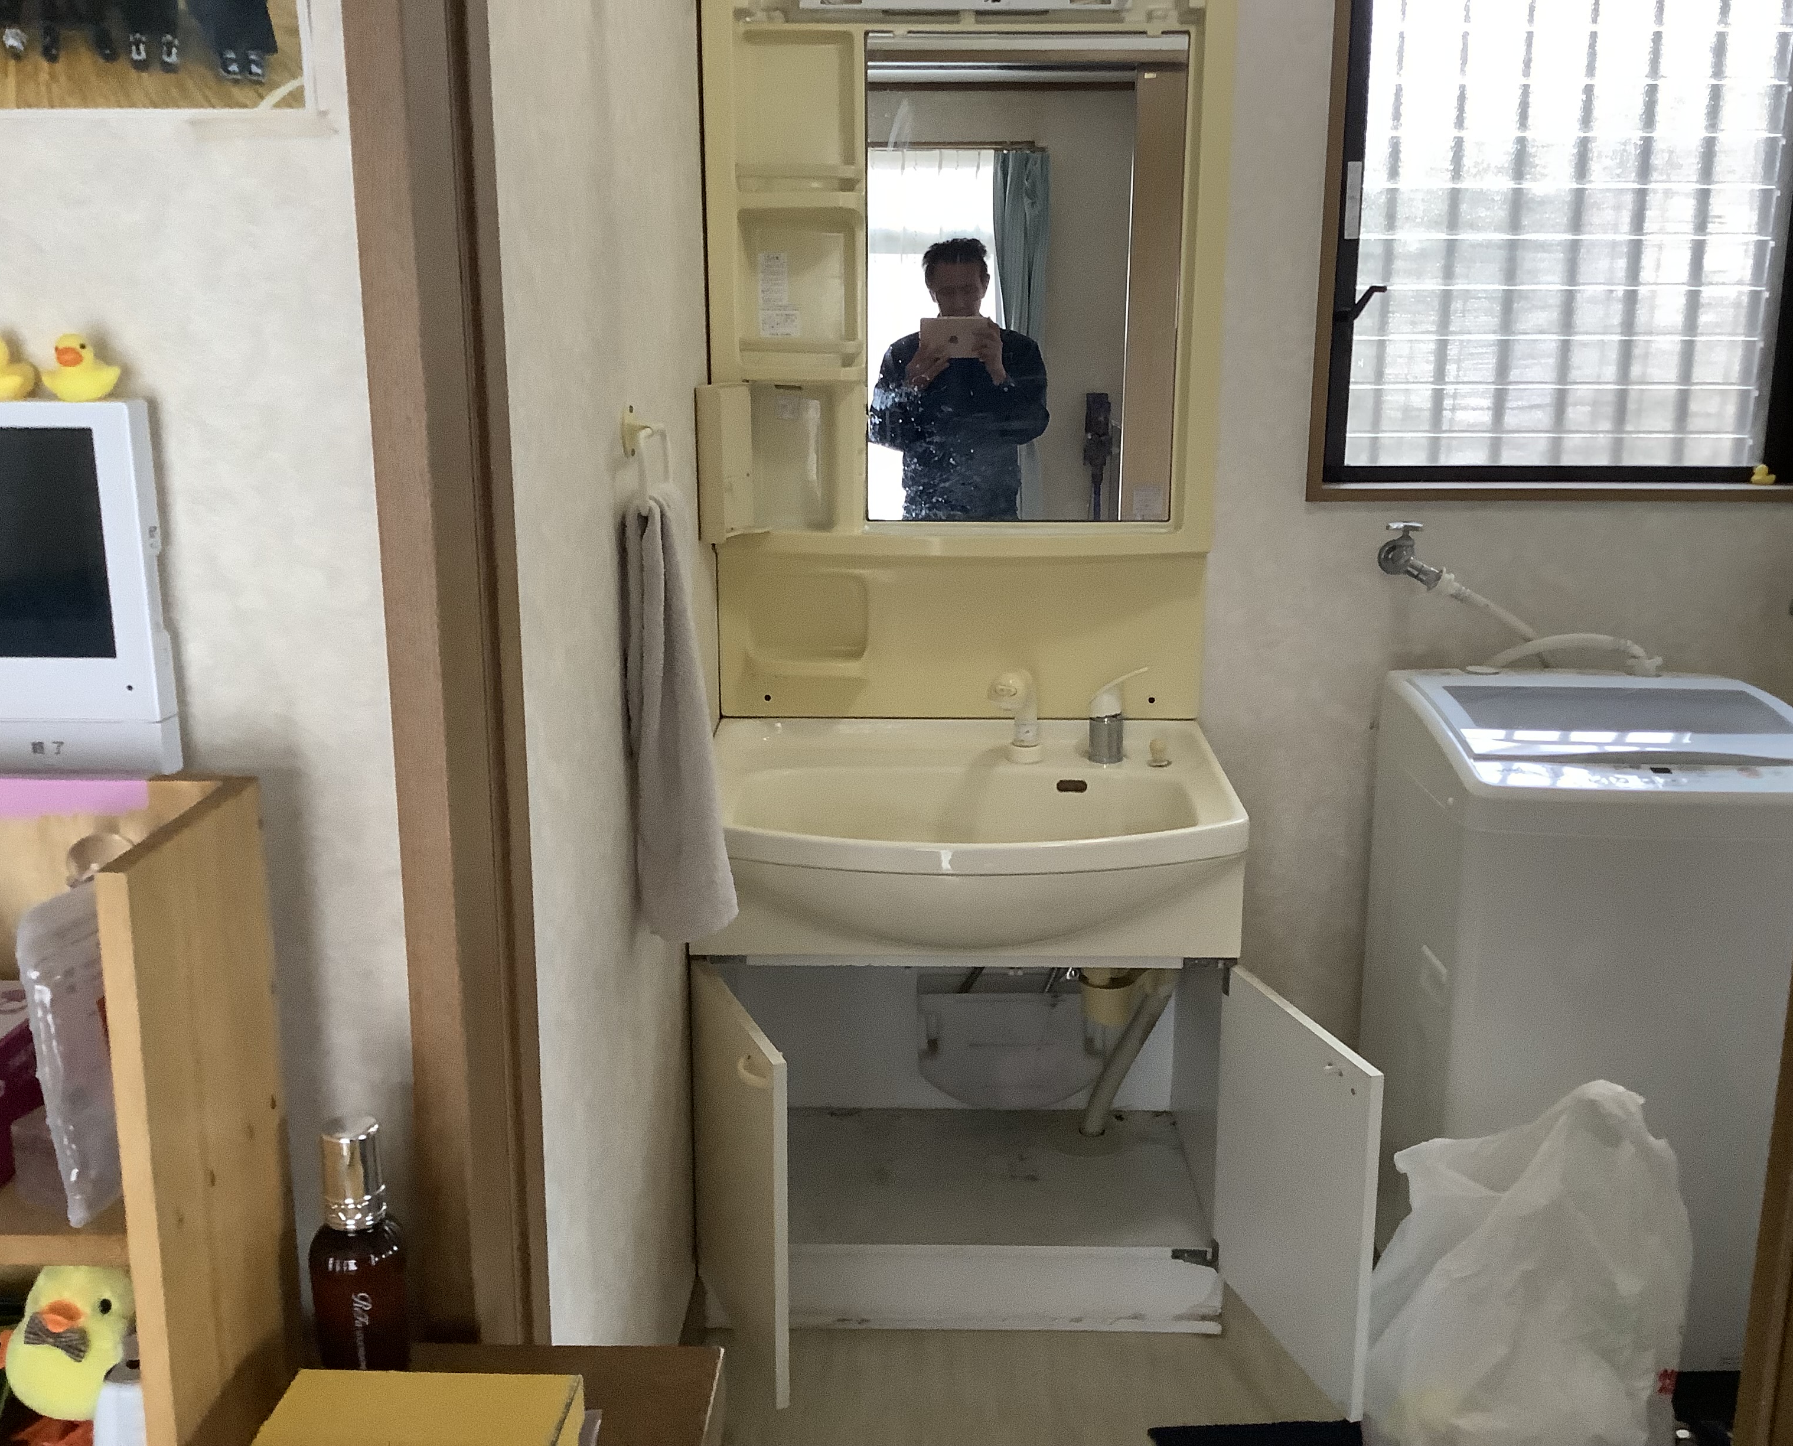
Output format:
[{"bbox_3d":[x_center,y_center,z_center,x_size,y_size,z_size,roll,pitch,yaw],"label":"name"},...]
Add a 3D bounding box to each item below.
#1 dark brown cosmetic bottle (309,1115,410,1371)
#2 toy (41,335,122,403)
[{"bbox_3d":[-0.426,0.421,1.371,0.072,0.213,0.072,-4,14,-16],"label":"dark brown cosmetic bottle"},{"bbox_3d":[-0.584,-0.253,1.238,0.048,0.049,0.056,3,13,11],"label":"toy"}]

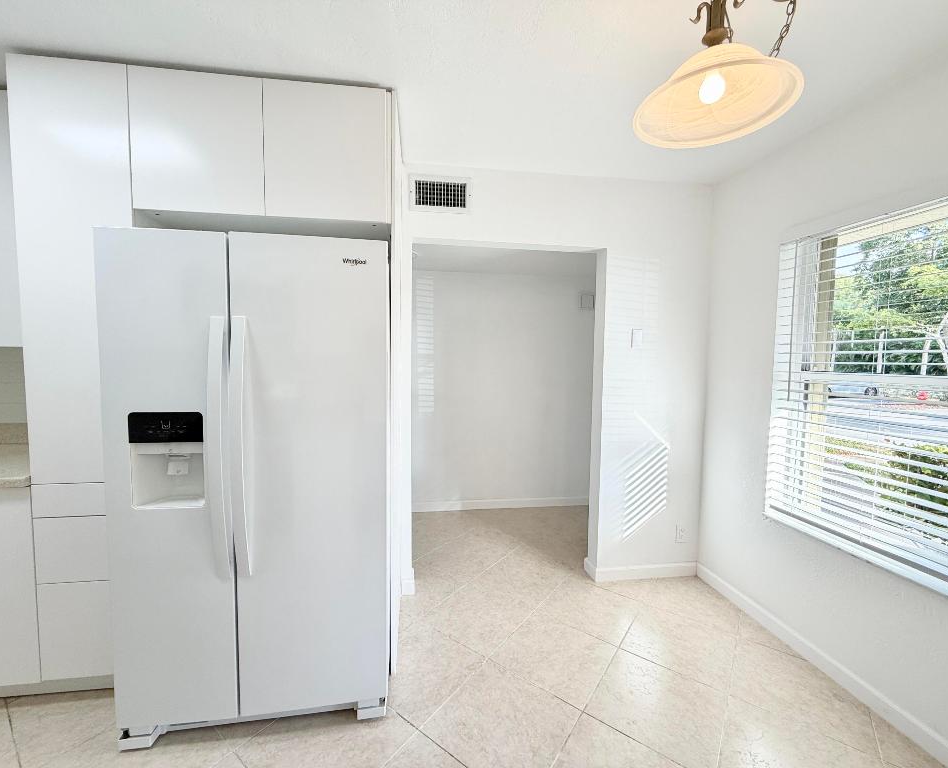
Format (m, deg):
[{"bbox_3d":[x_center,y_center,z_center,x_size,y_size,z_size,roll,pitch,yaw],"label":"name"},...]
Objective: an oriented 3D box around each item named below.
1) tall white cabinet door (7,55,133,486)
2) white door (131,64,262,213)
[{"bbox_3d":[-1.480,-0.403,1.807,0.377,1.526,0.604,0,3,-8],"label":"tall white cabinet door"},{"bbox_3d":[-1.022,-0.894,1.546,0.456,0.506,0.022,0,3,-8],"label":"white door"}]

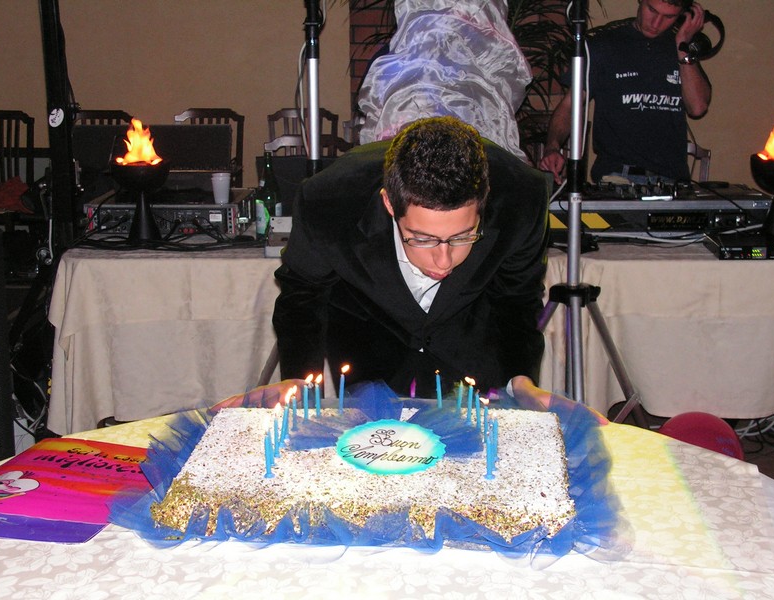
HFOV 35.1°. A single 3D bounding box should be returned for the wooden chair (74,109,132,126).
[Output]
[{"bbox_3d":[-1.696,-0.604,7.170,0.450,0.970,0.520,0,12,0],"label":"wooden chair"}]

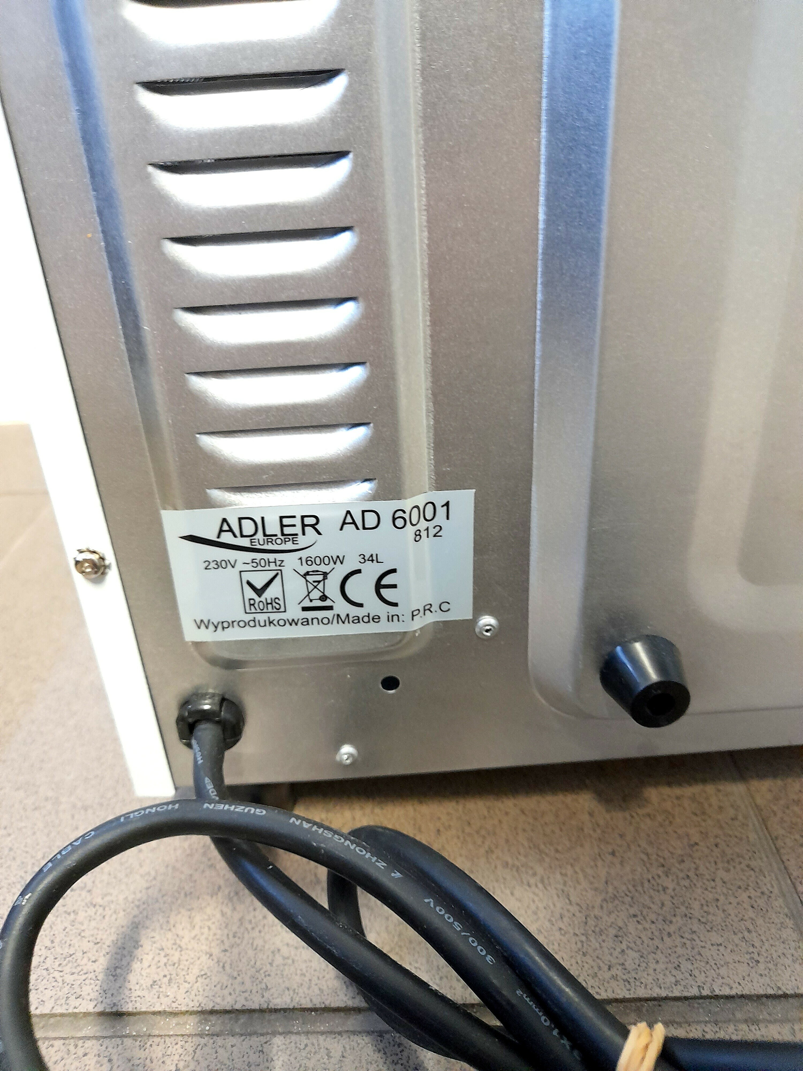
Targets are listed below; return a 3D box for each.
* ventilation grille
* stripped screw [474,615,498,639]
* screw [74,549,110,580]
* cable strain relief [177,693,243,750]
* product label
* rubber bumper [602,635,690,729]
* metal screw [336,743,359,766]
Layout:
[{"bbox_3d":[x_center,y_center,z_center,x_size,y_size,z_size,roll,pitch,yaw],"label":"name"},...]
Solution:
[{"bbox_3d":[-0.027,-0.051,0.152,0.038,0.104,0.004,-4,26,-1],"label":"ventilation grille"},{"bbox_3d":[0.021,0.023,0.193,0.006,0.006,0.002,-4,26,-1],"label":"stripped screw"},{"bbox_3d":[-0.072,0.007,0.179,0.008,0.008,0.004,-4,26,-1],"label":"screw"},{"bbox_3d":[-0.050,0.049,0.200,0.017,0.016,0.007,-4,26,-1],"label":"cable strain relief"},{"bbox_3d":[-0.018,0.008,0.182,0.070,0.035,0.003,-3,26,-1],"label":"product label"},{"bbox_3d":[0.062,0.037,0.191,0.021,0.021,0.014,-4,26,-1],"label":"rubber bumper"},{"bbox_3d":[-0.015,0.060,0.209,0.006,0.006,0.002,-4,26,-1],"label":"metal screw"}]

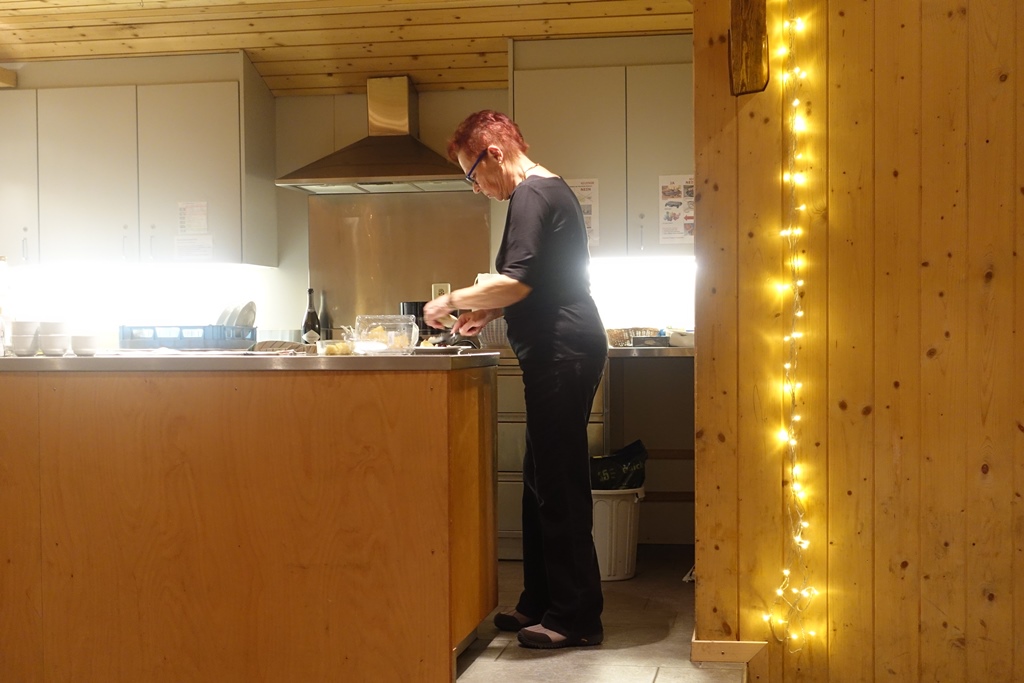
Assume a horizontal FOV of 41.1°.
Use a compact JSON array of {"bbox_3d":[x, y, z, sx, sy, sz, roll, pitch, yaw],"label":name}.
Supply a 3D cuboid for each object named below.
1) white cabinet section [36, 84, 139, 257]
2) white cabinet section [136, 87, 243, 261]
[{"bbox_3d":[-1.943,-0.774,6.614,0.497,0.835,0.470,0,1,10],"label":"white cabinet section"},{"bbox_3d":[-1.452,-0.777,6.531,0.497,0.835,0.470,0,1,10],"label":"white cabinet section"}]

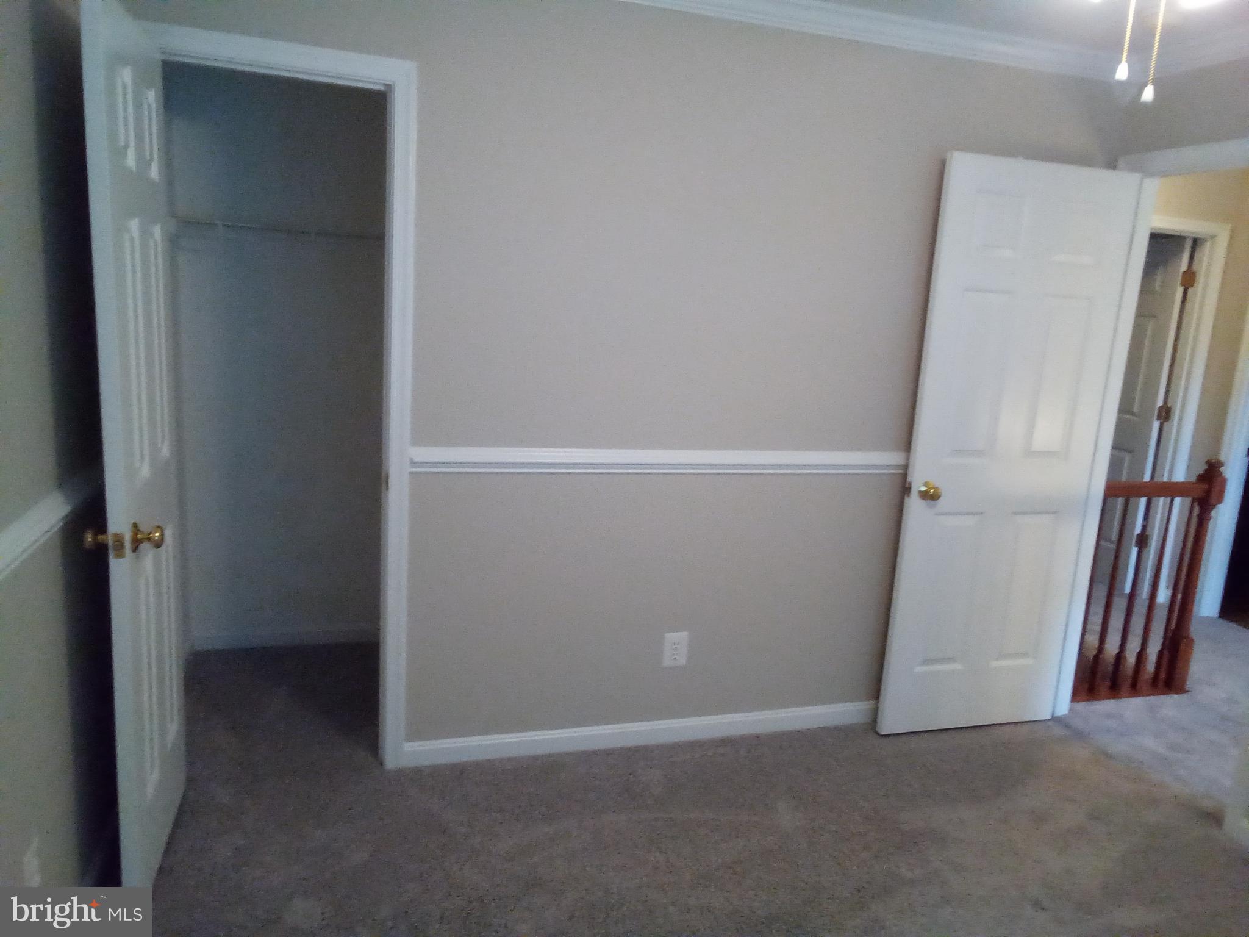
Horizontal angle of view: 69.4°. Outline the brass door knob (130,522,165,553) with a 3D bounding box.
[{"bbox_3d":[-1.069,0.154,2.024,0.063,0.062,0.062,0,11,-17],"label":"brass door knob"}]

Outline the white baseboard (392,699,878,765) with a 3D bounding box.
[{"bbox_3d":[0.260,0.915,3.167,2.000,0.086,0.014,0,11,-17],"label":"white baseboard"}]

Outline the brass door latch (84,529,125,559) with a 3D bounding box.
[{"bbox_3d":[-1.140,0.159,1.978,0.090,0.060,0.085,0,11,-17],"label":"brass door latch"}]

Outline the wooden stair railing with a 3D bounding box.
[{"bbox_3d":[2.123,0.456,3.726,0.690,1.010,0.110,0,11,-17],"label":"wooden stair railing"}]

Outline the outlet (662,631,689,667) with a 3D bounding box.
[{"bbox_3d":[0.175,0.620,3.081,0.083,0.119,0.008,0,11,-17],"label":"outlet"}]

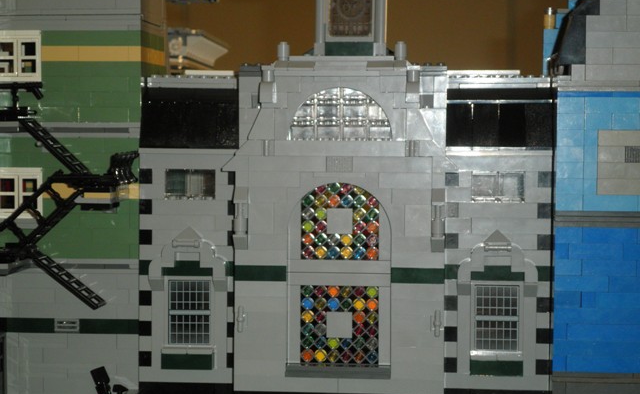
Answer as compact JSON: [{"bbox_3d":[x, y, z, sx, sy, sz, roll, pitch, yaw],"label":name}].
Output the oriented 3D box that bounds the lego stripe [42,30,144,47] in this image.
[{"bbox_3d":[-0.144,-0.100,0.855,0.064,0.010,0.008,1,3,6],"label":"lego stripe"}]

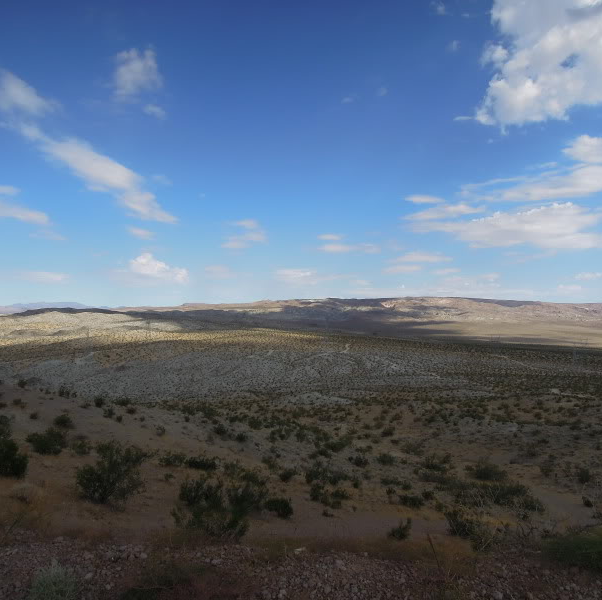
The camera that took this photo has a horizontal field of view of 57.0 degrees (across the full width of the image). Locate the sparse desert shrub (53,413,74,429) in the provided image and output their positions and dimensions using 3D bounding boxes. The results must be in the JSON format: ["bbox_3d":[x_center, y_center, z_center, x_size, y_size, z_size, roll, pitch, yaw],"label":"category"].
[{"bbox_3d":[-10.276,5.214,24.000,0.865,0.658,0.796,0,0,0],"label":"sparse desert shrub"}]

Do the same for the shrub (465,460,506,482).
[{"bbox_3d":[5.518,5.072,16.500,1.249,0.565,1.149,0,0,0],"label":"shrub"}]

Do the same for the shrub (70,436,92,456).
[{"bbox_3d":[-9.739,6.471,24.500,0.972,0.848,0.855,0,-1,0],"label":"shrub"}]

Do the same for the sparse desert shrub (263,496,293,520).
[{"bbox_3d":[-0.438,4.040,10.800,0.584,0.411,0.514,0,-1,0],"label":"sparse desert shrub"}]

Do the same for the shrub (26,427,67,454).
[{"bbox_3d":[-8.488,4.686,18.500,1.401,0.887,1.289,0,0,0],"label":"shrub"}]

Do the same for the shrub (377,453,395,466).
[{"bbox_3d":[3.853,7.189,25.000,0.811,0.606,0.714,0,-1,0],"label":"shrub"}]

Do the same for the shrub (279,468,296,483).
[{"bbox_3d":[-0.338,4.746,15.000,0.487,0.360,0.448,0,0,0],"label":"shrub"}]

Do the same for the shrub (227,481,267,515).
[{"bbox_3d":[-0.993,3.667,10.300,0.743,0.600,0.683,0,0,0],"label":"shrub"}]

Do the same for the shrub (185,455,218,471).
[{"bbox_3d":[-3.677,6.005,20.500,1.183,0.568,1.041,0,-1,0],"label":"shrub"}]

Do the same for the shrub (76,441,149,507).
[{"bbox_3d":[-4.316,3.972,12.700,1.694,1.451,1.491,0,-1,0],"label":"shrub"}]

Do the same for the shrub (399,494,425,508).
[{"bbox_3d":[2.472,4.468,12.300,0.577,0.298,0.507,0,-1,0],"label":"shrub"}]

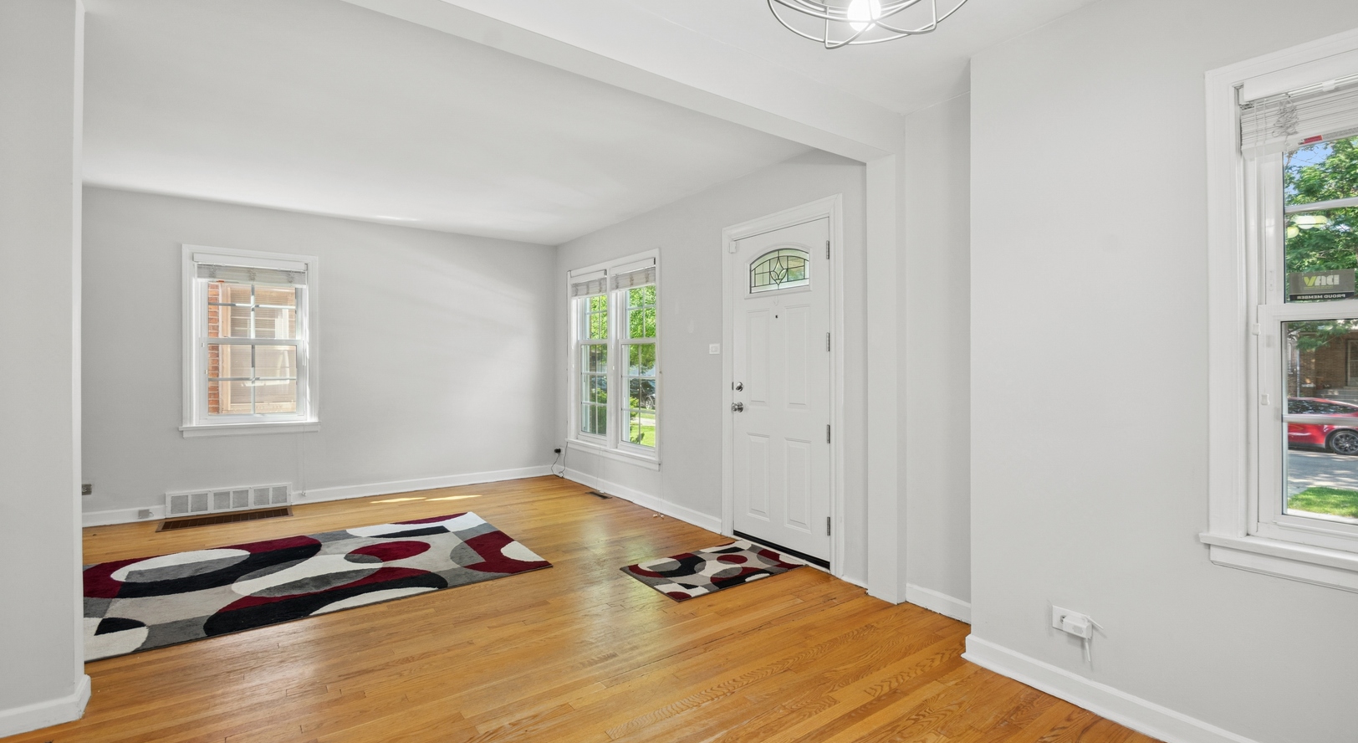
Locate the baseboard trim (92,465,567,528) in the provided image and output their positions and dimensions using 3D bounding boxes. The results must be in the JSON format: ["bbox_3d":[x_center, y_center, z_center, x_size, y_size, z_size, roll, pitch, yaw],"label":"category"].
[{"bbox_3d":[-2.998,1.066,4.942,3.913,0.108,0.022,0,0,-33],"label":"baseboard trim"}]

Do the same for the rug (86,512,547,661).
[{"bbox_3d":[-2.169,1.116,3.197,2.353,0.012,1.570,0,0,-33],"label":"rug"}]

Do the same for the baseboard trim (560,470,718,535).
[{"bbox_3d":[-0.507,1.065,4.980,0.022,0.104,2.715,0,0,-36],"label":"baseboard trim"}]

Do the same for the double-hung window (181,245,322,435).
[{"bbox_3d":[-3.481,-0.269,4.643,0.885,1.428,0.098,0,0,-33],"label":"double-hung window"}]

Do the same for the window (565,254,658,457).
[{"bbox_3d":[-0.626,-0.131,5.192,0.103,1.712,1.604,0,0,-36],"label":"window"}]

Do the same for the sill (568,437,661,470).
[{"bbox_3d":[-0.641,0.740,5.103,0.078,0.078,1.653,0,0,-36],"label":"sill"}]

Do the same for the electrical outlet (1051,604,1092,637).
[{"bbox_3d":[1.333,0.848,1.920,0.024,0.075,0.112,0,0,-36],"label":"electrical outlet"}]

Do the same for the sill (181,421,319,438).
[{"bbox_3d":[-3.455,0.468,4.602,0.920,0.083,0.078,0,0,-33],"label":"sill"}]

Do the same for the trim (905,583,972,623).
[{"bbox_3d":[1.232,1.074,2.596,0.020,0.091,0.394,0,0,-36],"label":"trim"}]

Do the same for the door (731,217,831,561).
[{"bbox_3d":[0.614,0.103,3.517,0.049,1.961,0.802,0,0,-36],"label":"door"}]

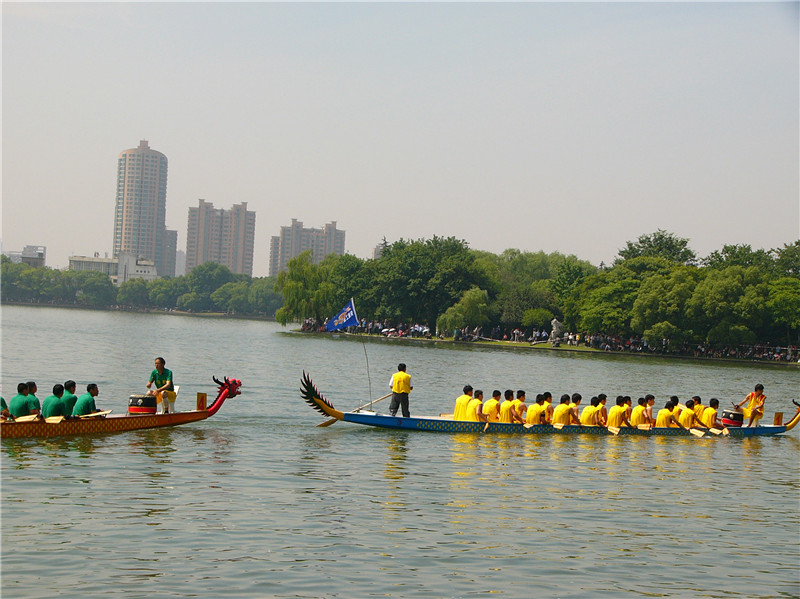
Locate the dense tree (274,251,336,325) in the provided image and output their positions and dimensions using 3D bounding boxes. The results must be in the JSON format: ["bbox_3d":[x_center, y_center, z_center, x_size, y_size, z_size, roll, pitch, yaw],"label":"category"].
[{"bbox_3d":[-12.915,-1.367,262.000,8.500,10.700,8.500,3,0,0],"label":"dense tree"}]

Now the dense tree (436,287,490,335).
[{"bbox_3d":[8.579,1.554,259.000,7.200,6.800,7.000,3,0,0],"label":"dense tree"}]

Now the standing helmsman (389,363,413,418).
[{"bbox_3d":[0.045,2.751,57.500,0.620,1.680,0.420,3,0,20],"label":"standing helmsman"}]

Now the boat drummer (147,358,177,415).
[{"bbox_3d":[-5.997,2.175,48.200,0.720,1.400,0.560,4,-1,-40],"label":"boat drummer"}]

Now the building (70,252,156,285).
[{"bbox_3d":[-110.231,-9.394,735.000,33.000,17.500,18.000,3,0,-17],"label":"building"}]

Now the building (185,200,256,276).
[{"bbox_3d":[-117.045,-30.973,1250.000,41.000,67.000,18.000,3,0,-18],"label":"building"}]

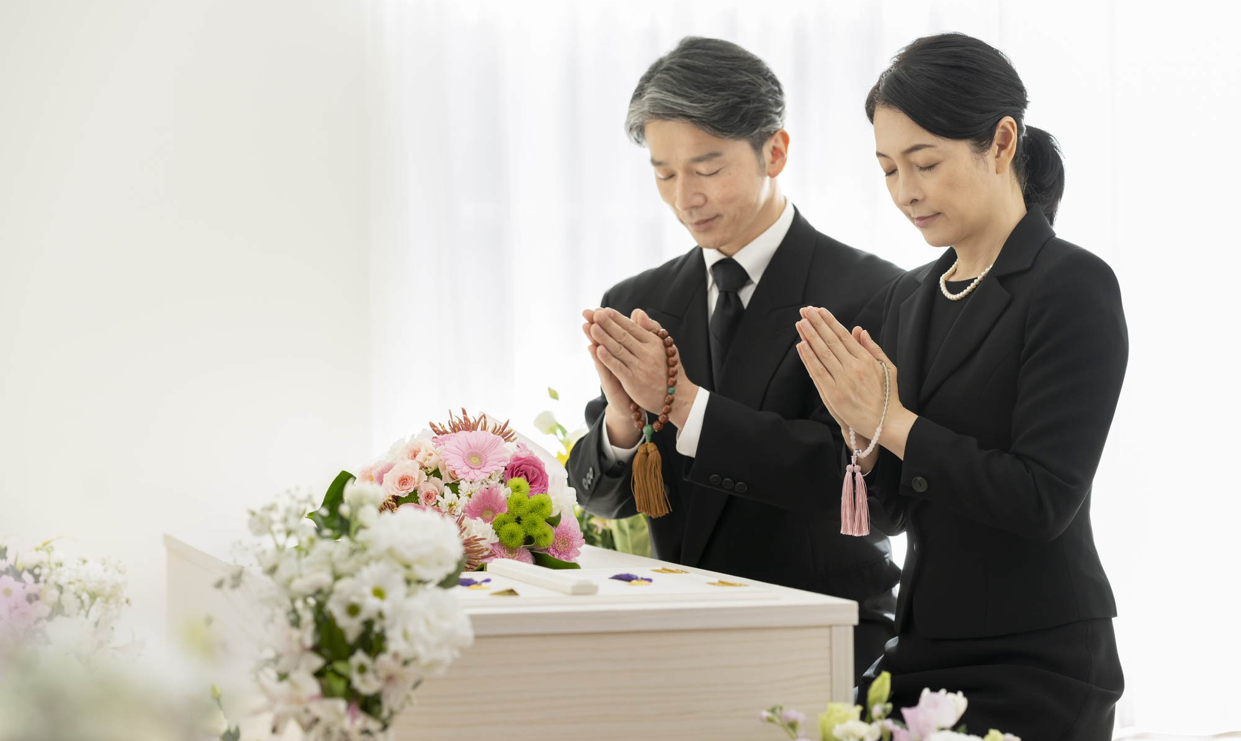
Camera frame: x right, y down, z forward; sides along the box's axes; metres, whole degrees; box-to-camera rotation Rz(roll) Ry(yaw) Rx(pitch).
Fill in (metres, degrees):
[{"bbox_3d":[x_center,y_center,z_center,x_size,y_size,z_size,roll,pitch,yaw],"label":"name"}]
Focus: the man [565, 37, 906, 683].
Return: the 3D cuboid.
[{"bbox_3d":[0.178,0.157,3.790,0.560,1.170,0.480,0,0,-33],"label":"man"}]

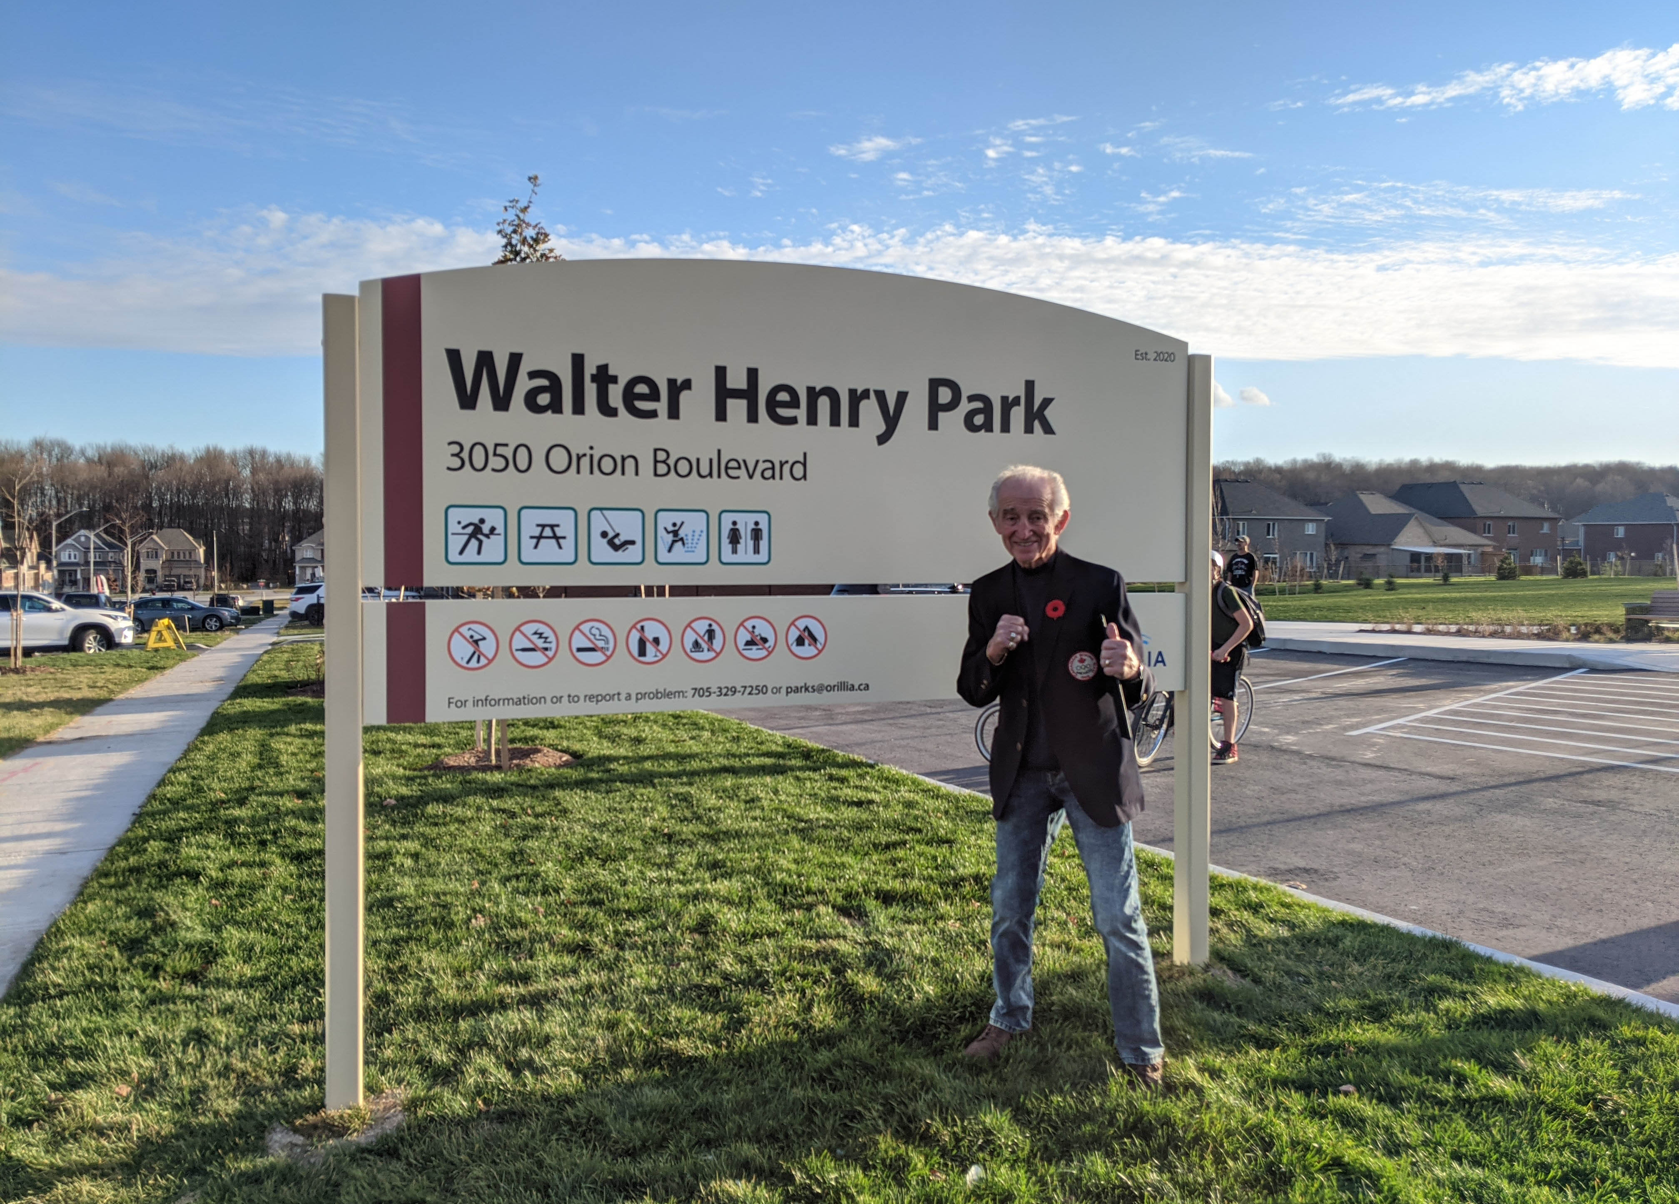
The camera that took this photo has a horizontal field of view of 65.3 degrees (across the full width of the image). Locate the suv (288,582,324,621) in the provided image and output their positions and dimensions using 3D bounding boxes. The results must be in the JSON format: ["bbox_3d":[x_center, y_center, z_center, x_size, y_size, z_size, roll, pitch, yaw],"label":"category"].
[{"bbox_3d":[-20.133,0.123,54.400,5.100,1.790,1.980,0,1,-22],"label":"suv"}]

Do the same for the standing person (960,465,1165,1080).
[{"bbox_3d":[0.587,0.433,3.522,0.528,1.602,0.466,0,1,14],"label":"standing person"}]

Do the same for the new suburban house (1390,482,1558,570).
[{"bbox_3d":[63.131,-7.338,132.000,11.300,9.400,13.000,0,1,-22],"label":"new suburban house"}]

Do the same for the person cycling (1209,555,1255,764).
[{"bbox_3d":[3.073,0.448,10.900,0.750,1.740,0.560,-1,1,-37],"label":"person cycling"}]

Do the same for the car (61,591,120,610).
[{"bbox_3d":[-34.917,0.382,61.000,1.900,1.700,4.700,0,1,-22],"label":"car"}]

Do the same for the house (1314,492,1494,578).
[{"bbox_3d":[52.480,-6.442,125.500,13.000,8.100,14.000,0,1,-22],"label":"house"}]

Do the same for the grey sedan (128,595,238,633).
[{"bbox_3d":[-26.839,0.476,52.800,4.850,1.470,1.830,0,1,-22],"label":"grey sedan"}]

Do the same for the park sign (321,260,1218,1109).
[{"bbox_3d":[-0.058,0.157,3.815,2.687,2.208,0.083,0,1,-21],"label":"park sign"}]

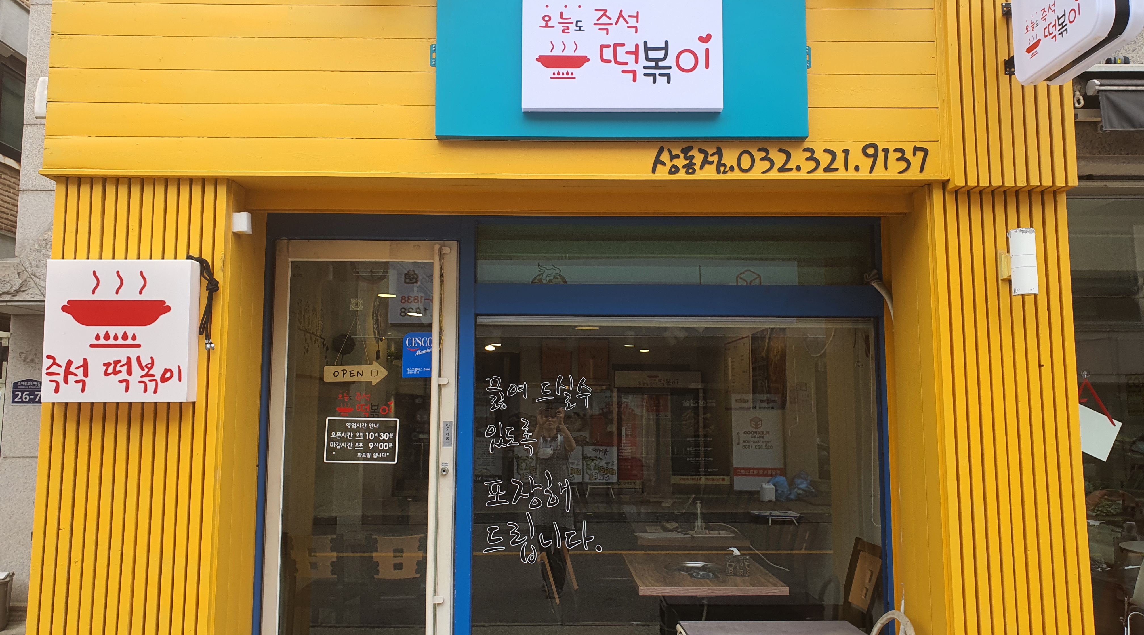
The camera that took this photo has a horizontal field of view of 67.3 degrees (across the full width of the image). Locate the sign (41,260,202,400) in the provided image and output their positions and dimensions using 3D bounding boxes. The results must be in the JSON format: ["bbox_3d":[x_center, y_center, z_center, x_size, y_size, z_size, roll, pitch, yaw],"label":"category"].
[{"bbox_3d":[-1.620,0.051,3.098,0.509,0.509,0.084,0,-6,-1],"label":"sign"}]

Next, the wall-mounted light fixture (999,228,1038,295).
[{"bbox_3d":[1.638,-0.199,3.147,0.096,0.233,0.149,0,-6,-1],"label":"wall-mounted light fixture"}]

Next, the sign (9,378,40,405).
[{"bbox_3d":[-3.329,0.458,5.280,0.223,0.162,0.015,0,-6,-1],"label":"sign"}]

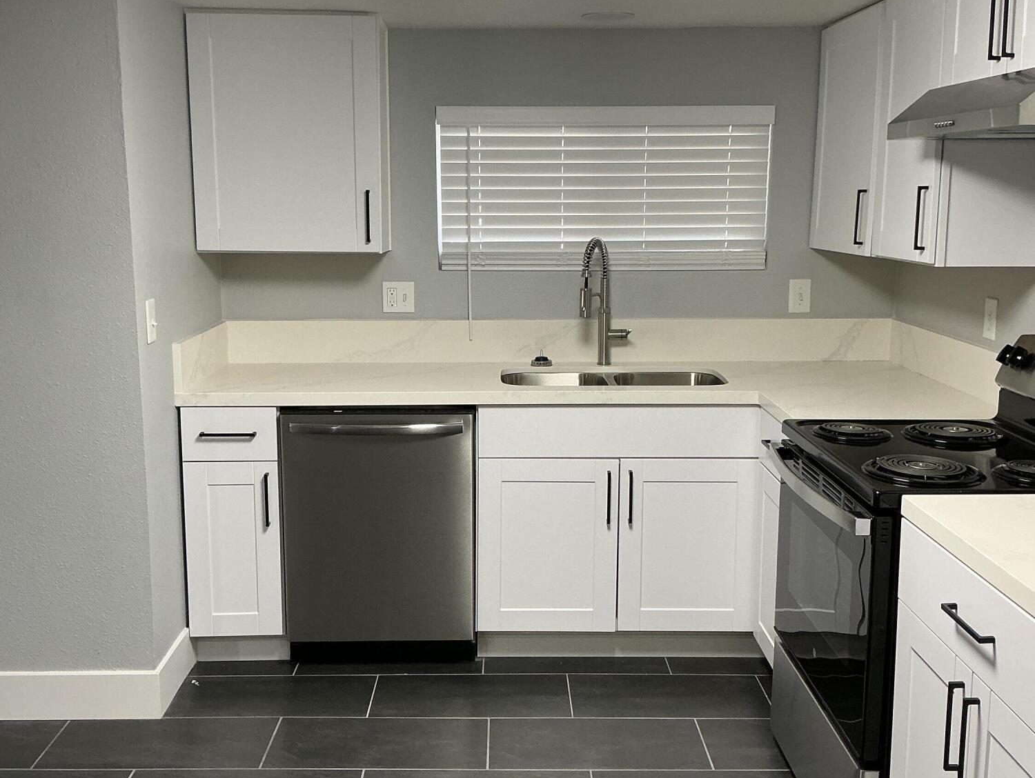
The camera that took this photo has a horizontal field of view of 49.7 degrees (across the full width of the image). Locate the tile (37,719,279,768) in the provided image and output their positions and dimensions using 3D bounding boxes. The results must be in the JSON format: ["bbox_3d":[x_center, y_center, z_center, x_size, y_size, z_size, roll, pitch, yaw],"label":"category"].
[{"bbox_3d":[-1.000,0.999,3.139,0.605,0.010,0.298,0,10,-1],"label":"tile"}]

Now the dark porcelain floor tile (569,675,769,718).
[{"bbox_3d":[0.471,0.959,3.469,0.609,0.010,0.295,0,10,-1],"label":"dark porcelain floor tile"}]

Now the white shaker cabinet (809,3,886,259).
[{"bbox_3d":[1.229,-0.826,3.658,0.325,0.755,0.670,0,10,-1],"label":"white shaker cabinet"}]

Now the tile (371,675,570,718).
[{"bbox_3d":[-0.141,0.956,3.441,0.608,0.010,0.299,0,10,-1],"label":"tile"}]

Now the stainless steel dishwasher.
[{"bbox_3d":[-0.448,0.445,3.864,0.602,0.860,0.610,0,10,-1],"label":"stainless steel dishwasher"}]

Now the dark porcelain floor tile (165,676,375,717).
[{"bbox_3d":[-0.755,0.953,3.431,0.608,0.010,0.299,0,10,-1],"label":"dark porcelain floor tile"}]

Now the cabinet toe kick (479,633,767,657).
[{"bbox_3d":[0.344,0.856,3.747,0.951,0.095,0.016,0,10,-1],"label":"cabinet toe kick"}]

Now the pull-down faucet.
[{"bbox_3d":[0.318,-0.298,3.908,0.120,0.458,0.225,3,10,19],"label":"pull-down faucet"}]

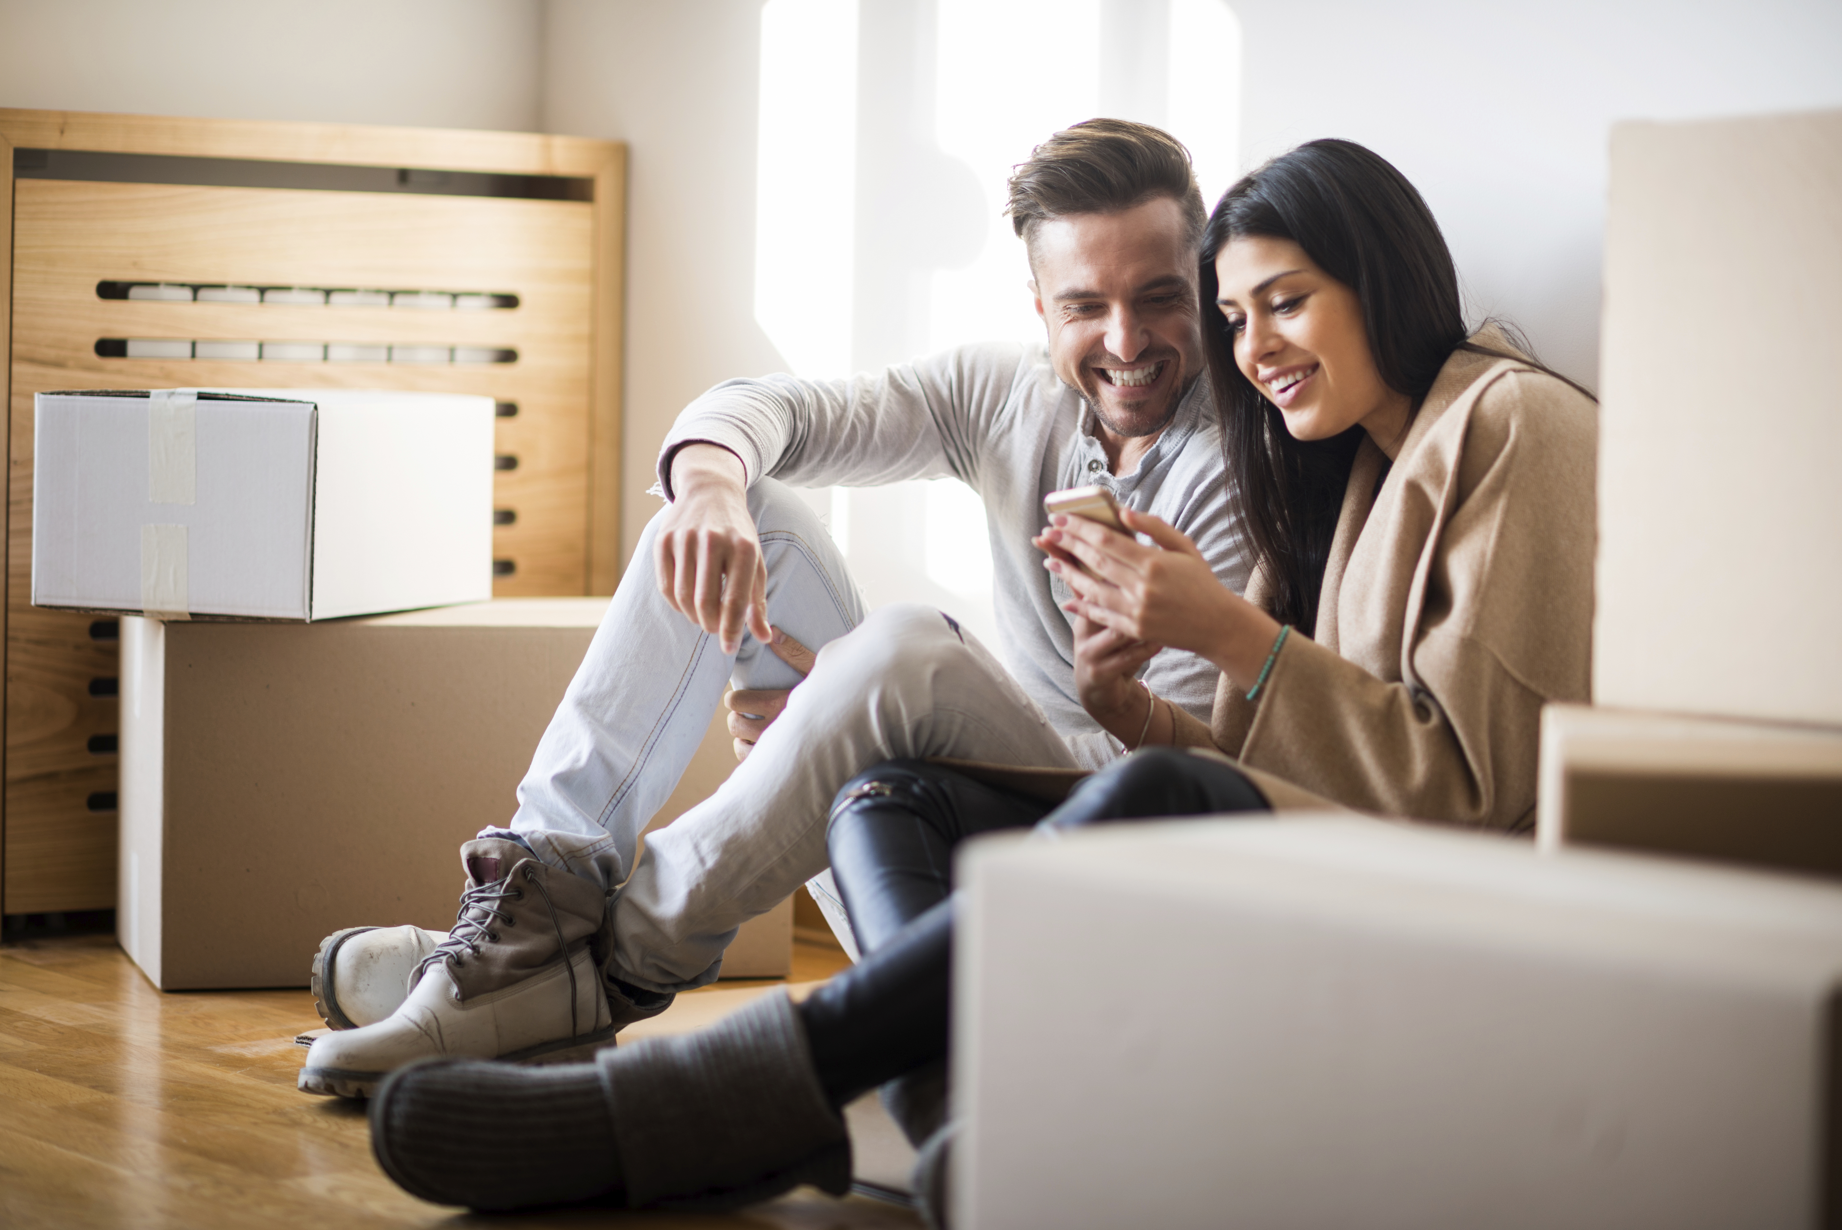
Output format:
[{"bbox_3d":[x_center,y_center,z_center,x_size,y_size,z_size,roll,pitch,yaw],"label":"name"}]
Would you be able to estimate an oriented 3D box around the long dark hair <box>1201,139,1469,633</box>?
[{"bbox_3d":[0.322,-0.177,3.385,0.225,0.380,0.195,-2,6,-45],"label":"long dark hair"}]

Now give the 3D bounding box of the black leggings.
[{"bbox_3d":[0.142,0.242,3.295,0.540,0.330,0.370,-1,5,-33],"label":"black leggings"}]

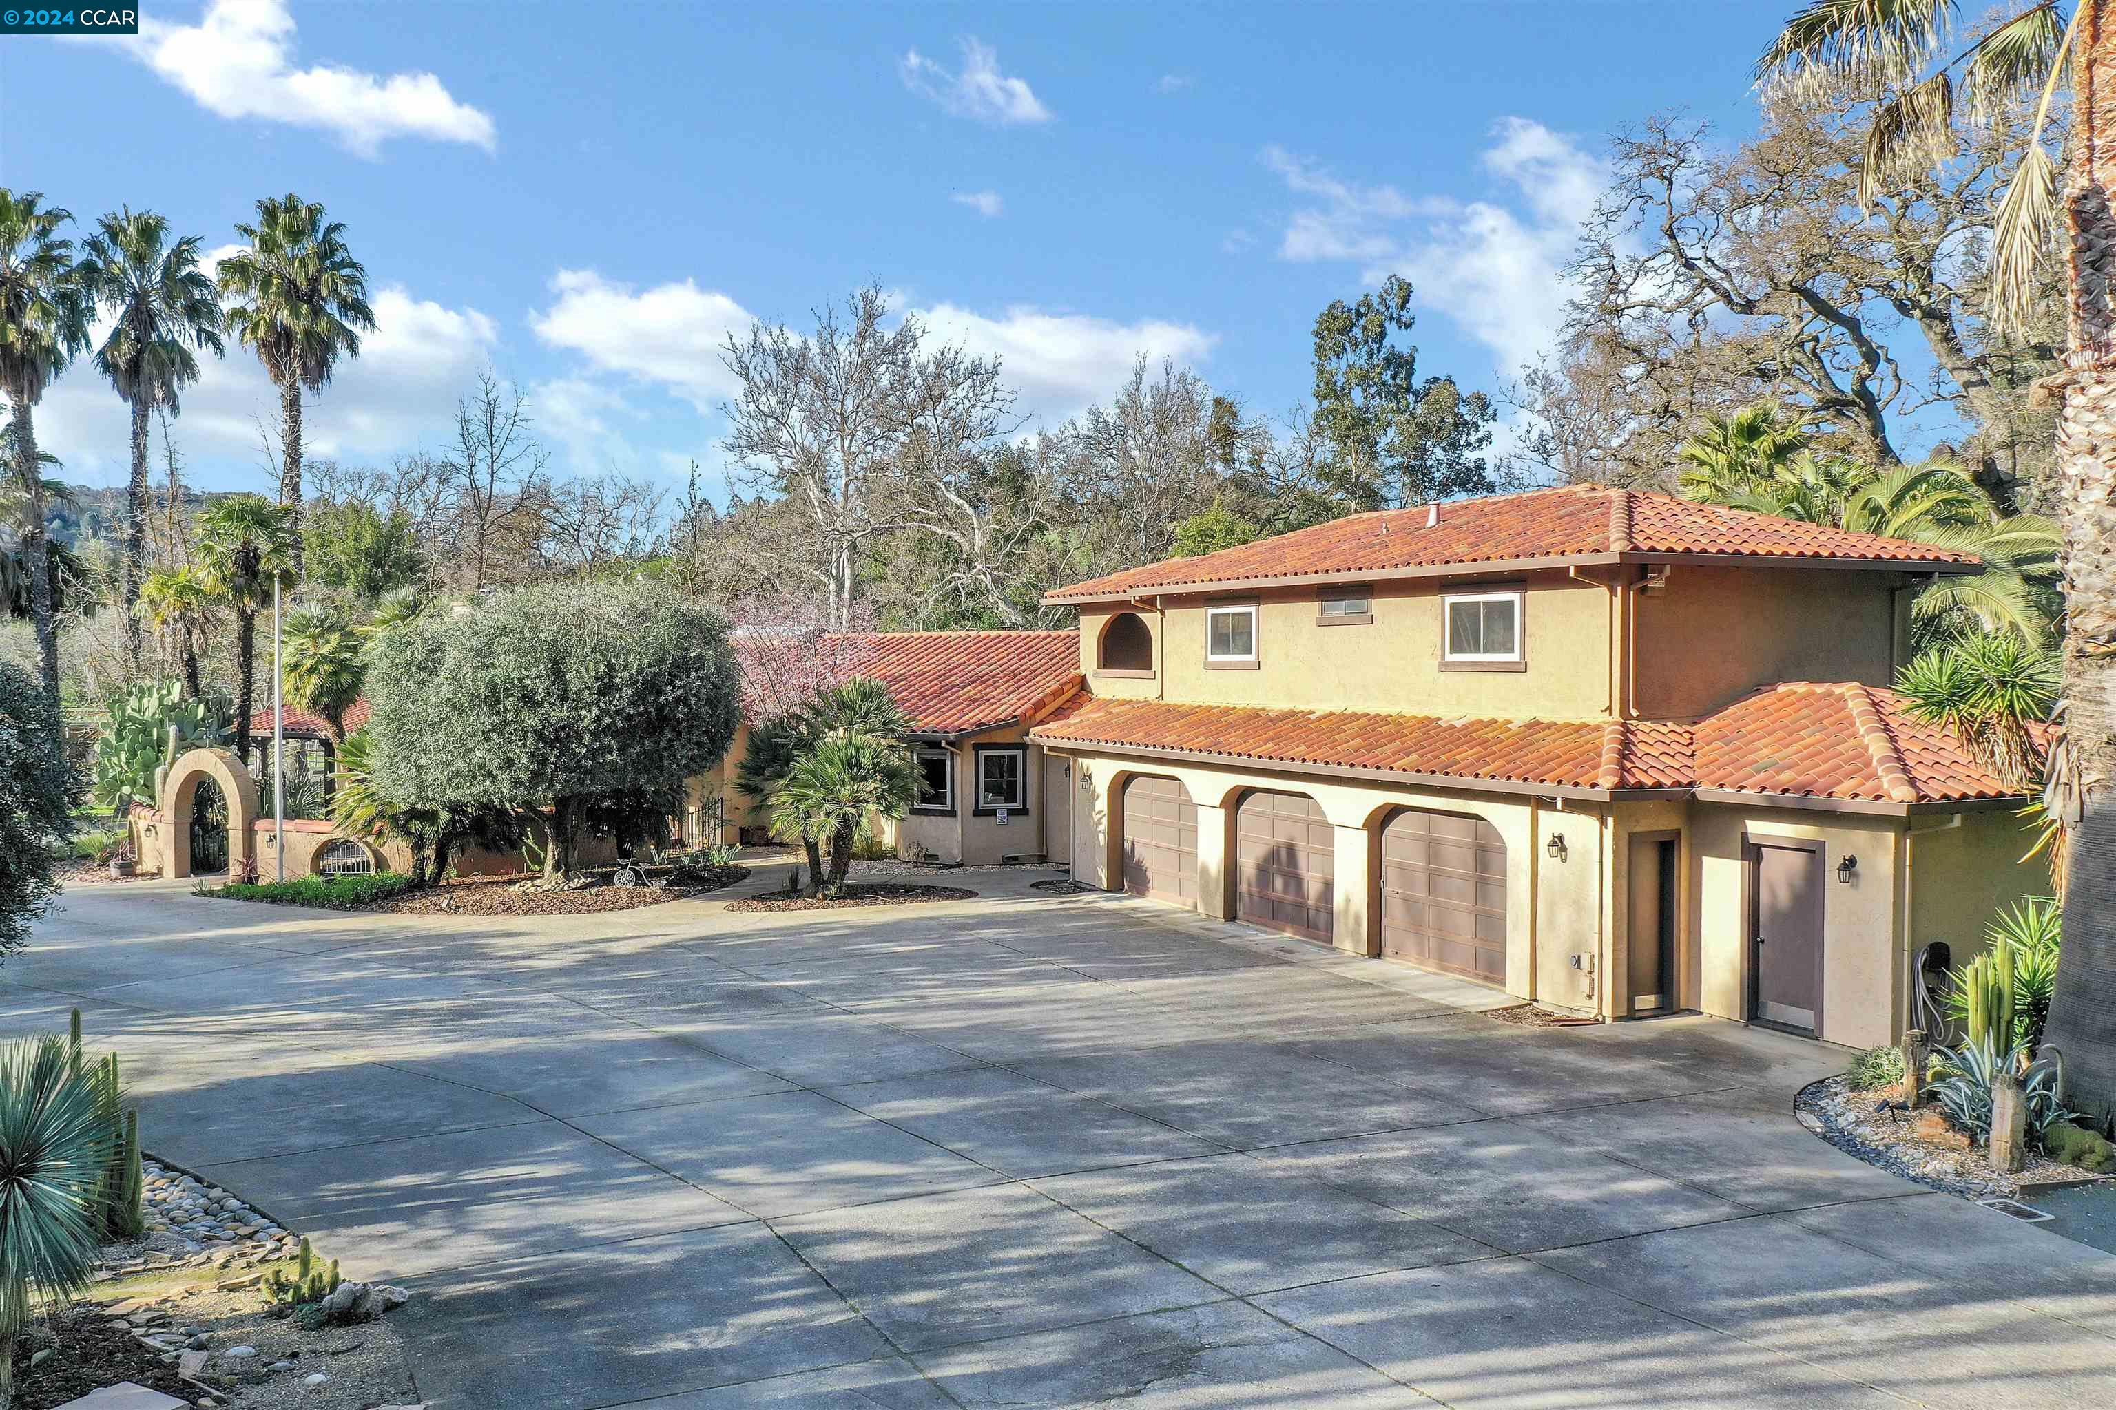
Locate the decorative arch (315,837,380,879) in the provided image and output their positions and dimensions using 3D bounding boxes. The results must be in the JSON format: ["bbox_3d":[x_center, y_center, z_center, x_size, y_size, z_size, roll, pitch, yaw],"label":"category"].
[{"bbox_3d":[-13.001,2.834,30.111,1.500,0.770,0.350,0,2,21],"label":"decorative arch"}]

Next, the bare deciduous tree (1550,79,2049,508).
[{"bbox_3d":[16.035,-4.879,35.225,12.000,15.990,11.000,1,2,24],"label":"bare deciduous tree"}]

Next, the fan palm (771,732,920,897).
[{"bbox_3d":[-3.759,1.935,28.738,2.600,2.720,2.500,0,2,-7],"label":"fan palm"}]

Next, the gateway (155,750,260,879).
[{"bbox_3d":[-16.101,2.080,31.135,2.100,2.470,0.420,0,2,21],"label":"gateway"}]

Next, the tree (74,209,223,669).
[{"bbox_3d":[-23.802,-4.965,43.224,3.900,15.920,3.800,-1,2,-29],"label":"tree"}]

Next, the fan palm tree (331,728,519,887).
[{"bbox_3d":[-11.231,1.868,29.238,3.200,2.740,3.000,-1,2,-21],"label":"fan palm tree"}]

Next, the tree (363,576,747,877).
[{"bbox_3d":[-9.353,0.514,30.475,6.800,5.310,6.200,-1,2,-17],"label":"tree"}]

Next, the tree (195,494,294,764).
[{"bbox_3d":[-17.207,-0.615,34.908,2.100,7.660,2.100,-1,2,-26],"label":"tree"}]

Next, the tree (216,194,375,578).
[{"bbox_3d":[-19.366,-4.975,42.224,3.900,15.970,3.800,-1,2,-25],"label":"tree"}]

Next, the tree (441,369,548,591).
[{"bbox_3d":[-19.850,-4.578,58.201,4.000,14.280,3.800,-1,2,-19],"label":"tree"}]

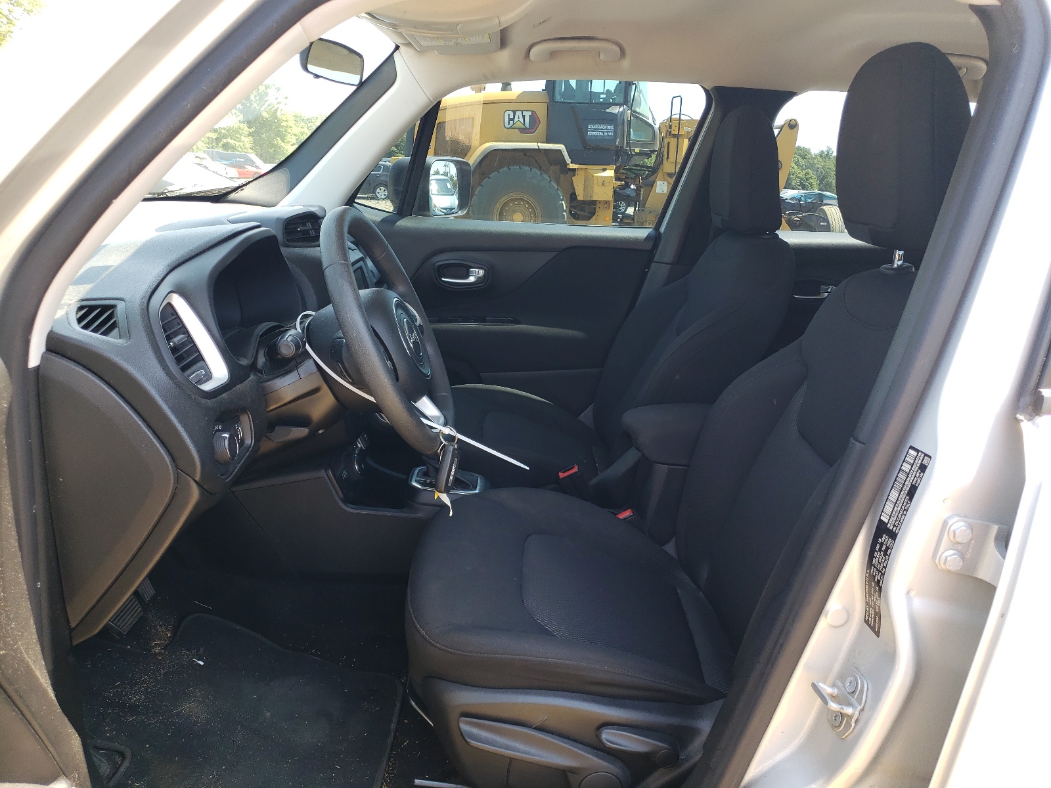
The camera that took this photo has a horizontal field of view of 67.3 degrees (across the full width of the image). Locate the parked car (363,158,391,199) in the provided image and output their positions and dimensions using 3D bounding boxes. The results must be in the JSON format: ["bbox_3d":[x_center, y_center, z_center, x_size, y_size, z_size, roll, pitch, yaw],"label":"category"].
[{"bbox_3d":[-7.341,-8.802,32.300,4.650,1.700,1.840,-1,15,-9],"label":"parked car"}]

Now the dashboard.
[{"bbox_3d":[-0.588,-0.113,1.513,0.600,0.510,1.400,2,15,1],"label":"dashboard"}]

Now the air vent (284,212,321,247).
[{"bbox_3d":[-0.405,-0.292,1.402,0.040,0.065,0.110,8,16,23],"label":"air vent"}]

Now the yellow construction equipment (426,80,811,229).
[{"bbox_3d":[1.918,-3.866,13.081,7.600,3.420,2.750,5,15,12],"label":"yellow construction equipment"}]

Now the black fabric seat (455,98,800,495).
[{"bbox_3d":[0.203,-0.156,1.841,0.760,1.020,0.530,2,15,1],"label":"black fabric seat"}]

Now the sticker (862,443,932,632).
[{"bbox_3d":[0.330,0.134,0.708,0.006,0.177,0.032,4,16,-15],"label":"sticker"}]

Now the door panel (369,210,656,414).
[{"bbox_3d":[-0.108,-0.170,2.206,0.930,0.640,0.130,2,15,1],"label":"door panel"}]

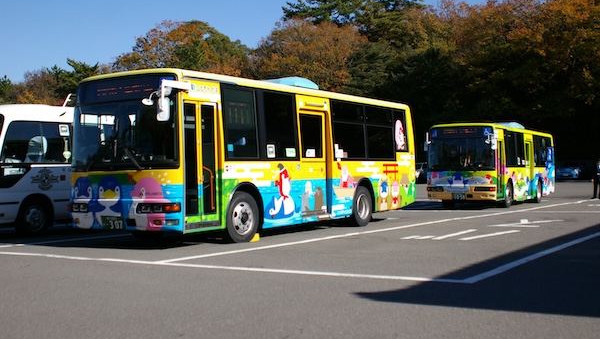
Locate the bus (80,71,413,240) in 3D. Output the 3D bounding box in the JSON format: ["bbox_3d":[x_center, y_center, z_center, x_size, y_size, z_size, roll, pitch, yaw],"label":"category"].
[{"bbox_3d":[-0.400,-0.260,14.350,2.320,3.020,9.000,0,0,31],"label":"bus"}]

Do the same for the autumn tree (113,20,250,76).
[{"bbox_3d":[-8.540,-4.700,50.000,9.700,11.850,8.500,0,0,0],"label":"autumn tree"}]

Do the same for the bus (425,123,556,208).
[{"bbox_3d":[6.900,-0.210,24.600,2.280,2.830,7.000,0,0,34],"label":"bus"}]

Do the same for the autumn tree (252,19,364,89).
[{"bbox_3d":[0.610,-4.800,50.000,8.300,12.000,8.000,0,0,0],"label":"autumn tree"}]

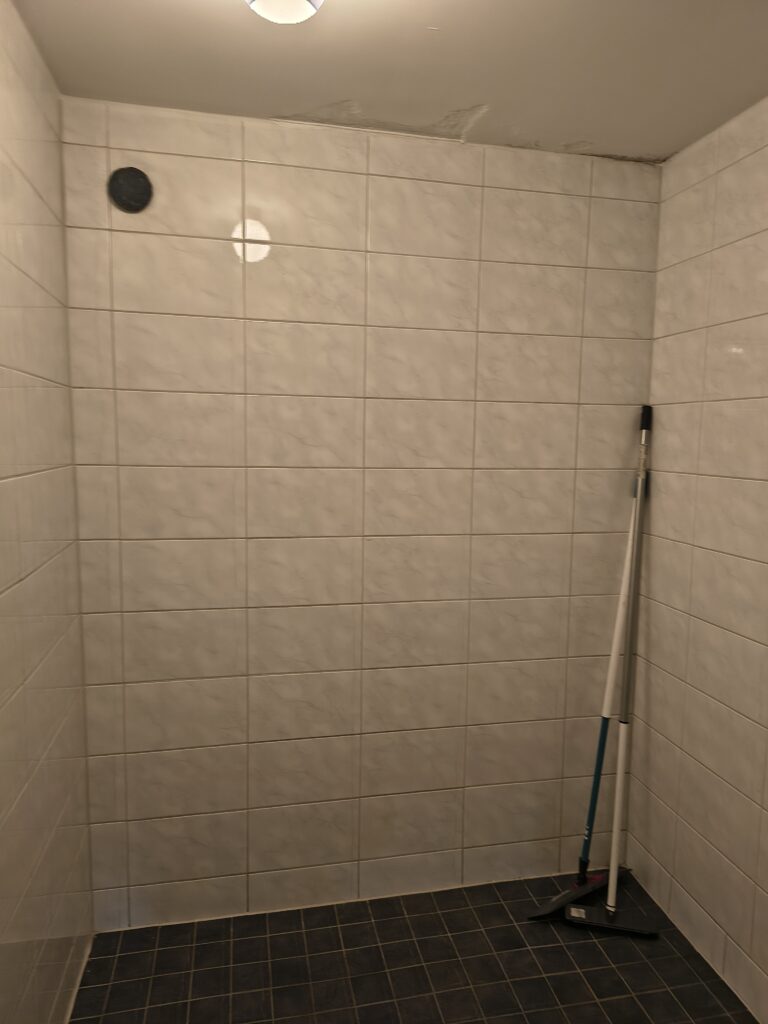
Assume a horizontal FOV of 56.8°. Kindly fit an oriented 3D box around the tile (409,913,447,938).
[{"bbox_3d":[0.125,1.209,2.067,0.098,0.010,0.098,-1,6,-12],"label":"tile"}]

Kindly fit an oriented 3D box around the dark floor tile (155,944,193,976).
[{"bbox_3d":[-0.567,1.218,1.920,0.099,0.009,0.099,-1,7,-13],"label":"dark floor tile"}]

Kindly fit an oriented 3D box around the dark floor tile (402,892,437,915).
[{"bbox_3d":[0.103,1.201,2.172,0.099,0.009,0.099,-1,7,-13],"label":"dark floor tile"}]

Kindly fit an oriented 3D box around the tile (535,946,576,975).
[{"bbox_3d":[0.465,1.231,1.943,0.099,0.009,0.099,-1,7,-13],"label":"tile"}]

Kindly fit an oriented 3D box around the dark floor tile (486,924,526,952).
[{"bbox_3d":[0.344,1.209,2.002,0.097,0.009,0.097,0,6,-12],"label":"dark floor tile"}]

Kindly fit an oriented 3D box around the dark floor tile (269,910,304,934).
[{"bbox_3d":[-0.290,1.204,2.079,0.099,0.010,0.092,-1,8,-12],"label":"dark floor tile"}]

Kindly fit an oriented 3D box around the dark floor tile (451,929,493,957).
[{"bbox_3d":[0.245,1.210,1.980,0.097,0.009,0.097,0,6,-12],"label":"dark floor tile"}]

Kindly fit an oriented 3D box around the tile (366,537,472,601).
[{"bbox_3d":[0.099,0.168,2.090,0.329,0.197,0.009,0,7,-13],"label":"tile"}]

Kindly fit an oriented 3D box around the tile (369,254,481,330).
[{"bbox_3d":[0.113,-0.621,1.996,0.329,0.197,0.009,0,7,-13],"label":"tile"}]

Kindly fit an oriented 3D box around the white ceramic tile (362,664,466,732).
[{"bbox_3d":[0.093,0.567,2.156,0.331,0.197,0.009,-1,7,-13],"label":"white ceramic tile"}]

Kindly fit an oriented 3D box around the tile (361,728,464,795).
[{"bbox_3d":[0.090,0.764,2.175,0.330,0.197,0.009,-1,7,-13],"label":"tile"}]

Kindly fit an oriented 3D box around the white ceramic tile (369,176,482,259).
[{"bbox_3d":[0.116,-0.820,1.985,0.330,0.199,0.009,-1,7,-13],"label":"white ceramic tile"}]

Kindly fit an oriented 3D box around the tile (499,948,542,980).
[{"bbox_3d":[0.364,1.220,1.905,0.097,0.009,0.097,0,6,-12],"label":"tile"}]

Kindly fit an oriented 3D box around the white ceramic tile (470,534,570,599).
[{"bbox_3d":[0.425,0.167,2.179,0.330,0.197,0.009,-1,7,-13],"label":"white ceramic tile"}]

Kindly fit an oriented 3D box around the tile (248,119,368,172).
[{"bbox_3d":[-0.206,-0.979,1.906,0.331,0.112,0.010,-1,7,-13],"label":"tile"}]

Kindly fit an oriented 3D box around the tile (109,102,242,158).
[{"bbox_3d":[-0.531,-0.976,1.835,0.330,0.114,0.010,0,7,-13],"label":"tile"}]

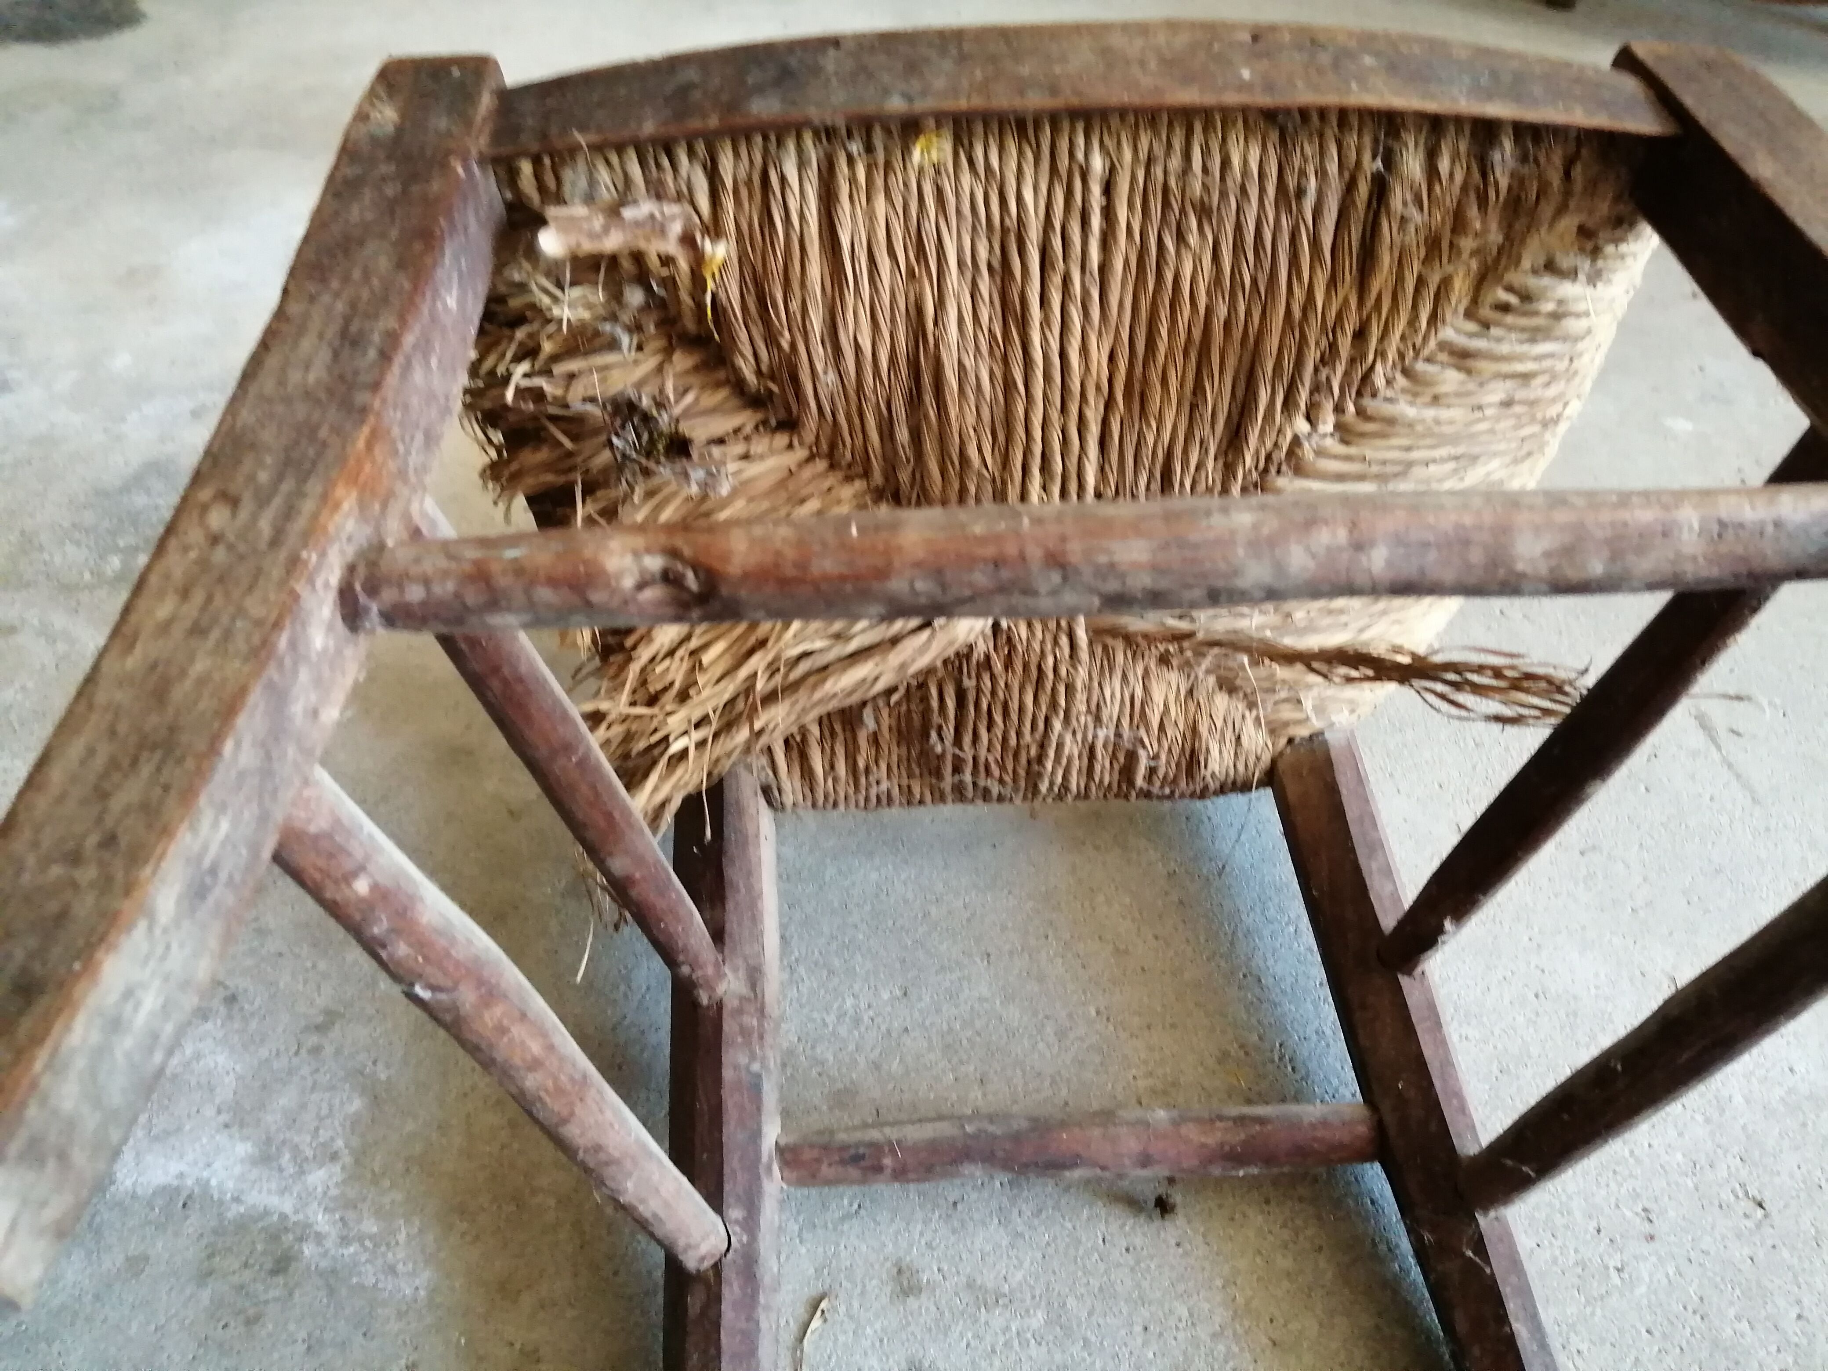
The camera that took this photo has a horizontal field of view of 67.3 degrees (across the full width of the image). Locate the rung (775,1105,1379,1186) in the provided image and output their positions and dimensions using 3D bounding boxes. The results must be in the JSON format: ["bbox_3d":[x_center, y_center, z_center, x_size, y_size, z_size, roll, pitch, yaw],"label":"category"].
[{"bbox_3d":[0.064,0.181,0.539,0.245,0.024,0.025,-2,43,-3],"label":"rung"}]

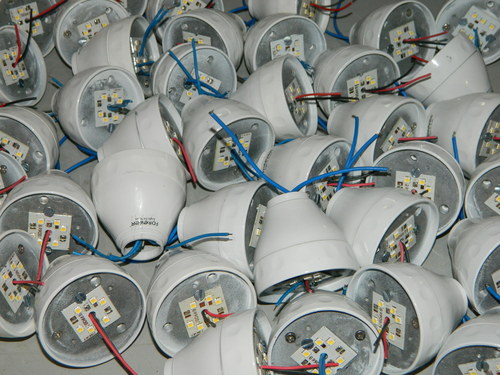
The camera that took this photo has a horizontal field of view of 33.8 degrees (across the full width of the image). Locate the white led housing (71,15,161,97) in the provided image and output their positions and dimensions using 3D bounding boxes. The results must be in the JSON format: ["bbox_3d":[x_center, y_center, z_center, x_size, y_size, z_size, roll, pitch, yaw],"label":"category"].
[{"bbox_3d":[-0.106,-0.098,0.637,0.056,0.061,0.061,-7,44,16],"label":"white led housing"}]

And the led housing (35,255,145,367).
[{"bbox_3d":[-0.097,0.061,0.465,0.060,0.060,0.055,-24,33,-20],"label":"led housing"}]

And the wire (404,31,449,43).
[{"bbox_3d":[0.128,-0.110,0.602,0.035,0.004,0.003,-6,41,34],"label":"wire"}]

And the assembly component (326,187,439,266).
[{"bbox_3d":[0.077,0.024,0.517,0.061,0.061,0.056,-30,42,-26],"label":"assembly component"}]

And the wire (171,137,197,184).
[{"bbox_3d":[-0.044,-0.018,0.555,0.004,0.037,0.004,4,38,46],"label":"wire"}]

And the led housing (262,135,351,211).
[{"bbox_3d":[0.032,-0.007,0.527,0.055,0.060,0.060,16,47,39],"label":"led housing"}]

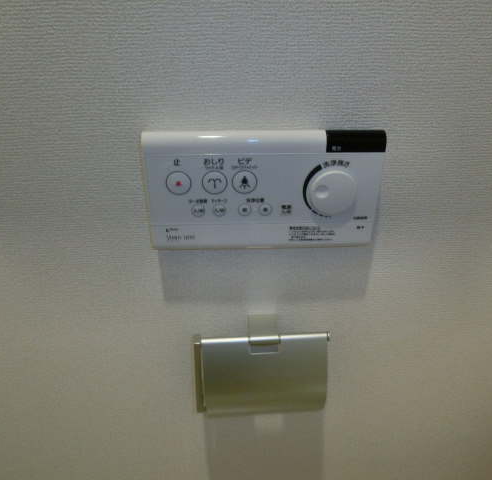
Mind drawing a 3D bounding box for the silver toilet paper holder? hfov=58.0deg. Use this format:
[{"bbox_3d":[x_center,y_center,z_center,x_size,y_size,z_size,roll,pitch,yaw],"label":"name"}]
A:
[{"bbox_3d":[0.017,0.154,0.543,0.156,0.107,0.073,-1,28,-2],"label":"silver toilet paper holder"}]

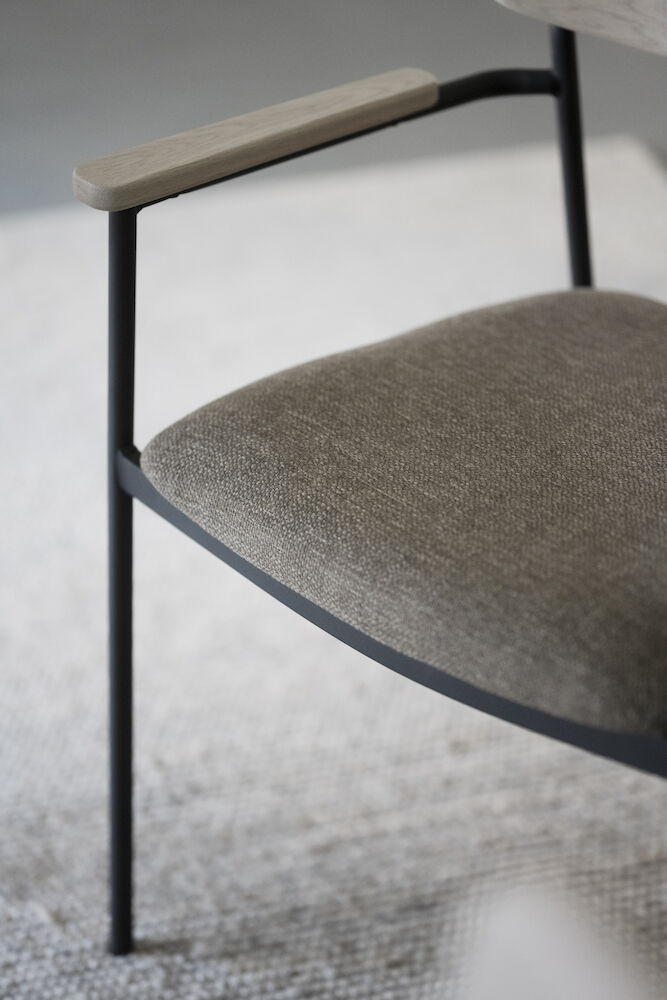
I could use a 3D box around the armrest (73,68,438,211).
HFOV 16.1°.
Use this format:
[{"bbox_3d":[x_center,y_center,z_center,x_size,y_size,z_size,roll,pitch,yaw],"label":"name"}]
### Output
[{"bbox_3d":[-0.049,-0.265,1.710,0.049,0.020,0.343,24,35,38],"label":"armrest"}]

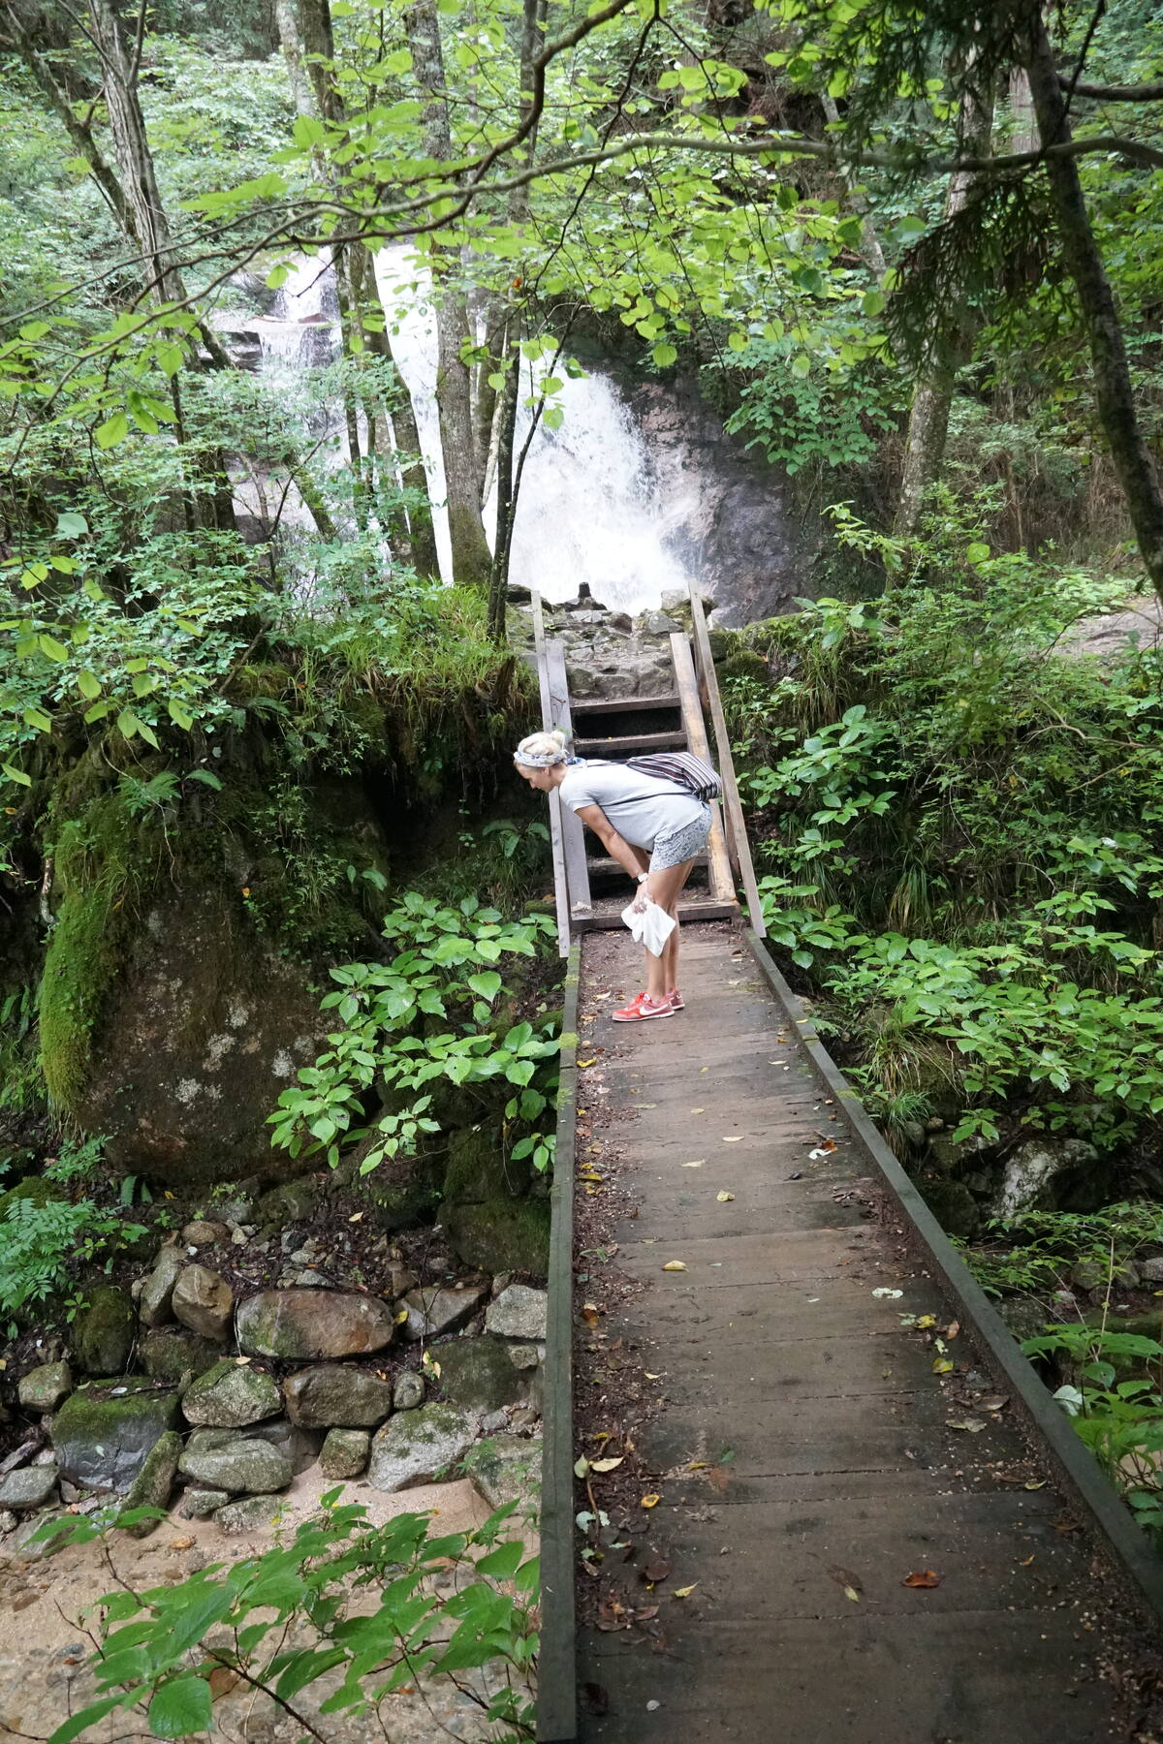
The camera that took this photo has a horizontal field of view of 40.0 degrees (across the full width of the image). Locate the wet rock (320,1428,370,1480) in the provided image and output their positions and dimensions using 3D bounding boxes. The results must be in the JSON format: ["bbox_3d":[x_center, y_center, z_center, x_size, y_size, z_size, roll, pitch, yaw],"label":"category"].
[{"bbox_3d":[-0.942,2.311,6.350,0.200,0.180,0.200,0,7,0],"label":"wet rock"}]

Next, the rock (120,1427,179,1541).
[{"bbox_3d":[-1.738,2.461,6.430,0.240,0.390,0.270,-4,8,-13],"label":"rock"}]

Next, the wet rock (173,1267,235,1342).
[{"bbox_3d":[-1.618,1.854,6.850,0.260,0.270,0.270,0,7,0],"label":"wet rock"}]

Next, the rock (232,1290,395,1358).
[{"bbox_3d":[-1.122,1.907,6.750,0.650,0.280,0.380,0,7,0],"label":"rock"}]

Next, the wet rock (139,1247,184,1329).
[{"bbox_3d":[-1.825,1.810,6.950,0.200,0.300,0.280,0,7,0],"label":"wet rock"}]

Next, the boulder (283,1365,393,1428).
[{"bbox_3d":[-1.035,2.234,6.800,0.460,0.250,0.340,-4,8,-13],"label":"boulder"}]

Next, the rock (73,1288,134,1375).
[{"bbox_3d":[-2.006,1.936,6.730,0.260,0.370,0.280,-4,8,-13],"label":"rock"}]

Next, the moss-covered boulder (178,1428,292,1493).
[{"bbox_3d":[-1.429,2.433,6.600,0.470,0.230,0.340,-4,8,-13],"label":"moss-covered boulder"}]

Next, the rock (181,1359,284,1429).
[{"bbox_3d":[-1.479,2.204,6.750,0.420,0.280,0.340,-4,8,-13],"label":"rock"}]

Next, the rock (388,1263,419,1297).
[{"bbox_3d":[-0.796,1.828,7.150,0.140,0.140,0.130,-4,8,-13],"label":"rock"}]

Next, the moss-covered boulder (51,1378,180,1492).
[{"bbox_3d":[-1.878,2.273,6.450,0.500,0.380,0.420,0,7,0],"label":"moss-covered boulder"}]

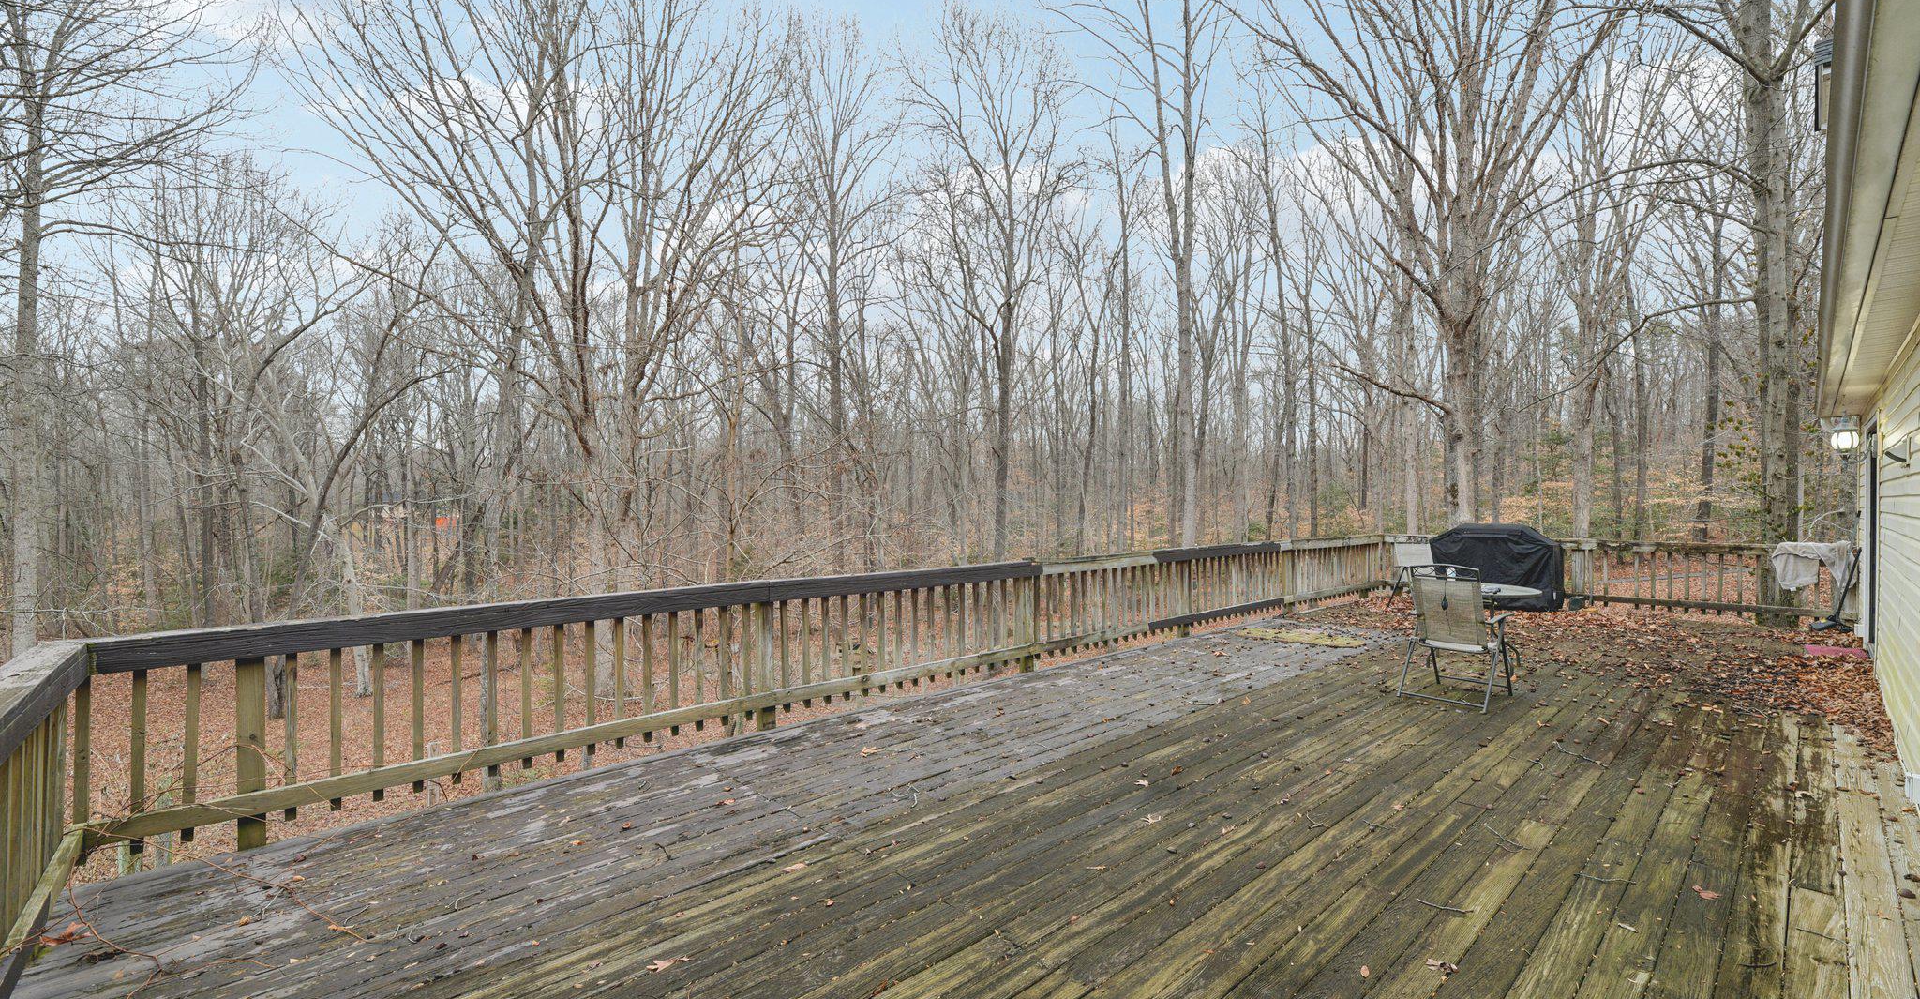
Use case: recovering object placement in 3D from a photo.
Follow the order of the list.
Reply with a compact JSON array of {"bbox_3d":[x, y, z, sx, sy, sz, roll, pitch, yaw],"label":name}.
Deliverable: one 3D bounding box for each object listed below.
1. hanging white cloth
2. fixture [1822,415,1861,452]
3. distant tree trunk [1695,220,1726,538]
[{"bbox_3d":[9.881,0.774,8.650,0.200,0.590,0.640,0,0,-41],"label":"hanging white cloth"},{"bbox_3d":[6.627,-0.495,5.600,0.170,0.310,0.190,0,0,-41],"label":"fixture"},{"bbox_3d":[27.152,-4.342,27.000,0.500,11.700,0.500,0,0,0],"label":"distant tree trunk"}]

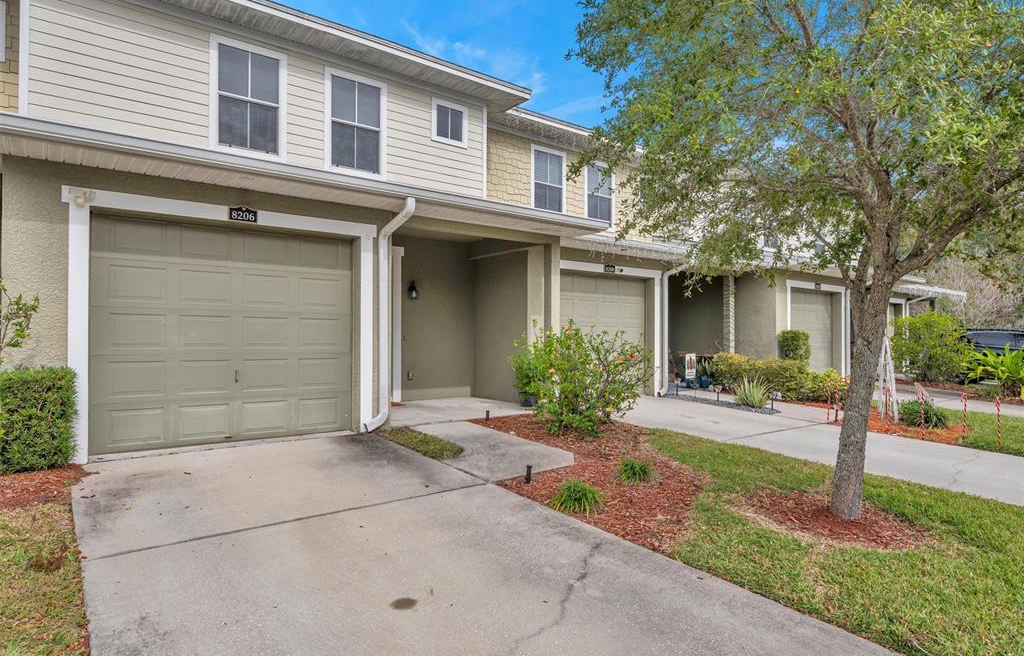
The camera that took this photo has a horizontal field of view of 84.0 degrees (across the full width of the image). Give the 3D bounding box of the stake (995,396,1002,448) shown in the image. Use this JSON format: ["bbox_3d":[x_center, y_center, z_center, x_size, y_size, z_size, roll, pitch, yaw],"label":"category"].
[{"bbox_3d":[6.330,1.243,7.400,0.100,0.680,0.040,0,-1,41],"label":"stake"}]

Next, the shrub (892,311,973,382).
[{"bbox_3d":[11.540,0.502,15.564,1.800,1.950,1.800,1,-1,-37],"label":"shrub"}]

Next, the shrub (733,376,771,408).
[{"bbox_3d":[4.504,1.166,10.650,0.740,0.580,0.700,0,-1,23],"label":"shrub"}]

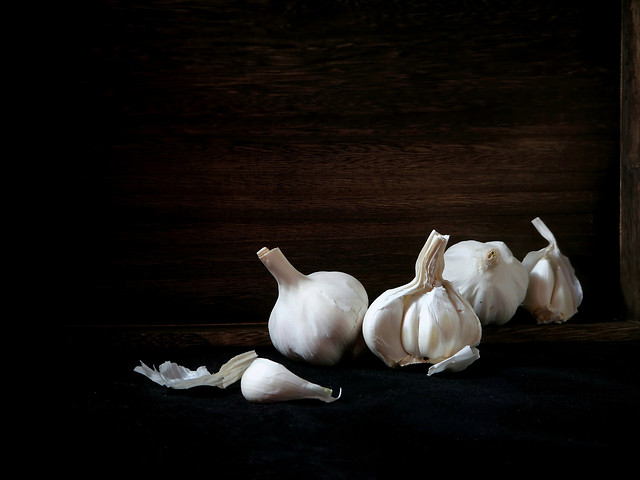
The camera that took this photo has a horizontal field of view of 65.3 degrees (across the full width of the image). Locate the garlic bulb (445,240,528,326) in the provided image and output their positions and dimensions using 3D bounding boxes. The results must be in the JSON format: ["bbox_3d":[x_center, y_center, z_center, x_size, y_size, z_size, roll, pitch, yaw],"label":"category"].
[{"bbox_3d":[0.105,0.027,0.315,0.053,0.048,0.053,-5,46,5],"label":"garlic bulb"}]

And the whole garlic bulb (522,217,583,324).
[{"bbox_3d":[0.150,0.020,0.322,0.037,0.068,0.037,-6,-4,25],"label":"whole garlic bulb"}]

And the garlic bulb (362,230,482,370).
[{"bbox_3d":[0.054,0.032,0.263,0.061,0.071,0.056,8,2,8],"label":"garlic bulb"}]

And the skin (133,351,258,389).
[{"bbox_3d":[-0.057,0.061,0.232,0.056,0.015,0.026,0,2,0],"label":"skin"}]

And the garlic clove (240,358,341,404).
[{"bbox_3d":[-0.012,0.059,0.208,0.040,0.018,0.020,0,2,6],"label":"garlic clove"}]

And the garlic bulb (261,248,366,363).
[{"bbox_3d":[-0.006,0.035,0.267,0.053,0.068,0.053,-33,5,0],"label":"garlic bulb"}]

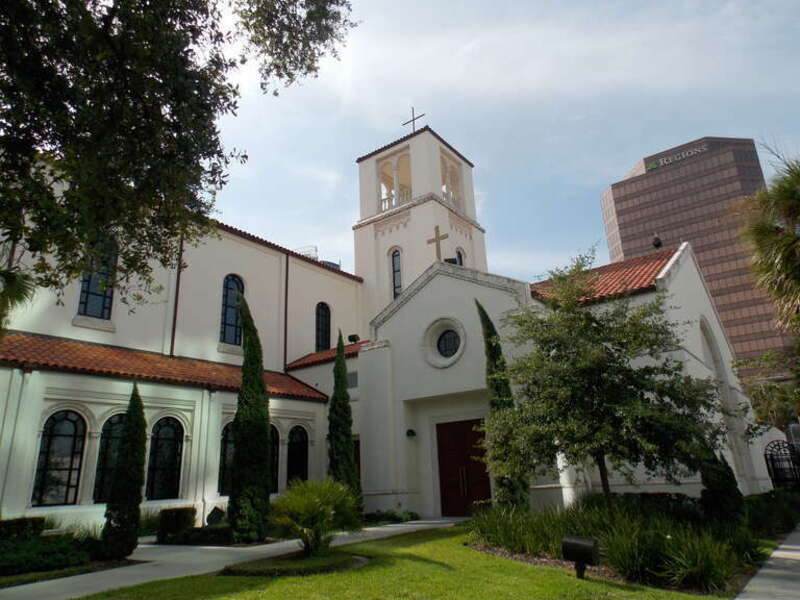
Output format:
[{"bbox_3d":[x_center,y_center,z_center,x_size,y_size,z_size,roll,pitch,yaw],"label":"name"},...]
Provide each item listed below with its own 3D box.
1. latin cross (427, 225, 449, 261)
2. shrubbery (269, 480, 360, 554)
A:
[{"bbox_3d":[1.475,-2.159,20.991,0.970,1.470,0.130,-15,-22,34],"label":"latin cross"},{"bbox_3d":[-1.904,4.813,12.370,1.900,1.580,1.950,-2,-18,-1],"label":"shrubbery"}]

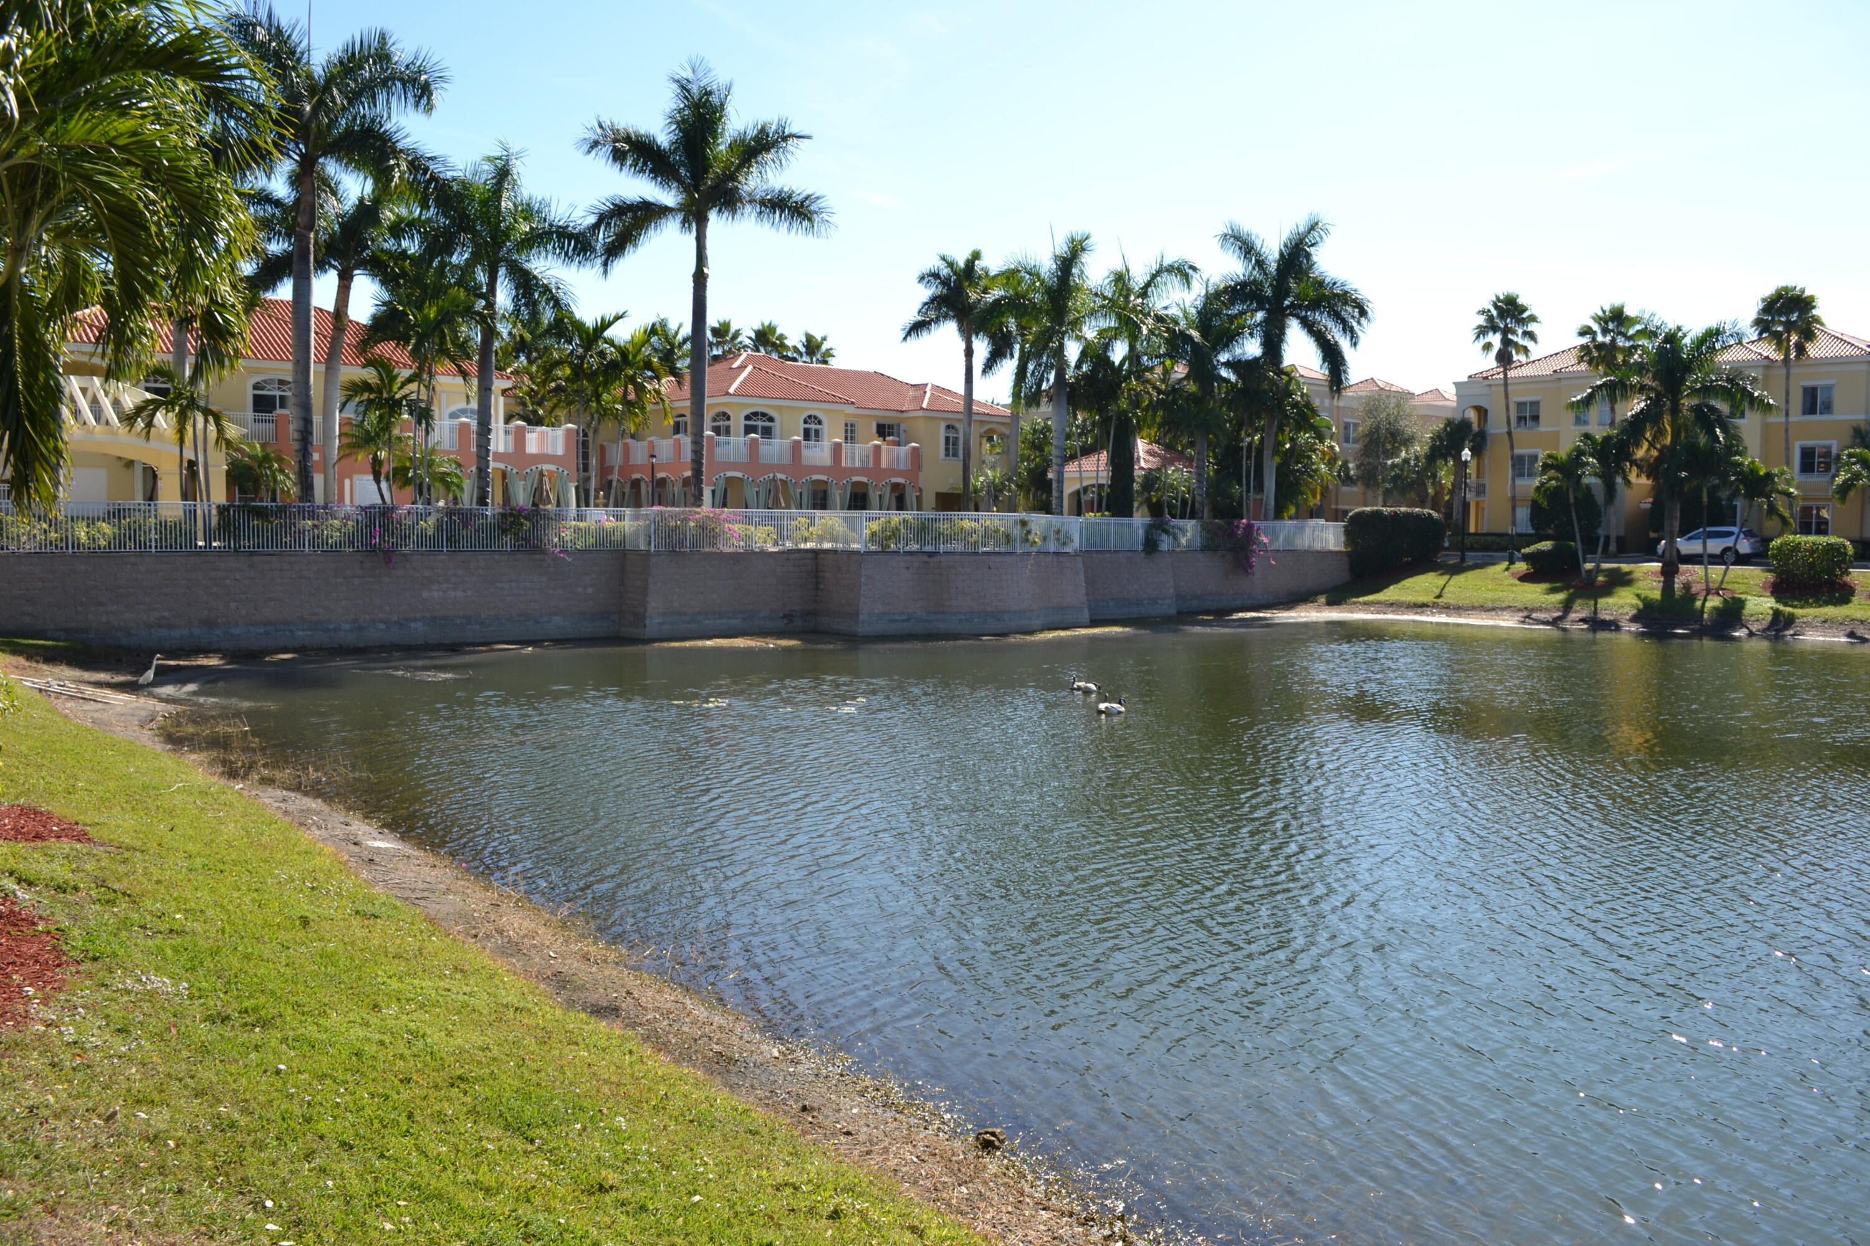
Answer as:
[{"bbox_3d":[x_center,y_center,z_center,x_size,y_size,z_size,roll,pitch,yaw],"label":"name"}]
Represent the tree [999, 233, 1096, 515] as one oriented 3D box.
[{"bbox_3d":[4.372,-9.003,54.500,4.000,12.326,4.000,0,3,0],"label":"tree"}]

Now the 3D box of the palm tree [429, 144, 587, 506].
[{"bbox_3d":[-13.560,-8.766,44.500,5.100,12.900,5.100,-1,4,-17],"label":"palm tree"}]

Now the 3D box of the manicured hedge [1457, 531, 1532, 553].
[{"bbox_3d":[32.319,-4.643,81.000,4.800,1.100,1.200,4,5,44],"label":"manicured hedge"}]

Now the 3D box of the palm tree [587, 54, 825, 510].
[{"bbox_3d":[-7.678,-10.584,46.500,7.900,16.000,7.600,0,3,-9],"label":"palm tree"}]

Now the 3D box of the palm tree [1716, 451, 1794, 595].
[{"bbox_3d":[32.465,-3.991,55.500,3.000,5.600,3.000,3,4,30],"label":"palm tree"}]

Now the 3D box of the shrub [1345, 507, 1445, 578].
[{"bbox_3d":[20.871,-3.673,63.500,4.300,3.000,2.300,-1,4,-21],"label":"shrub"}]

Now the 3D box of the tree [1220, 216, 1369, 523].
[{"bbox_3d":[17.008,-11.419,66.500,6.900,15.610,6.700,1,3,14],"label":"tree"}]

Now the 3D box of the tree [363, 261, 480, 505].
[{"bbox_3d":[-15.585,-6.622,42.500,3.300,8.815,3.300,0,3,0],"label":"tree"}]

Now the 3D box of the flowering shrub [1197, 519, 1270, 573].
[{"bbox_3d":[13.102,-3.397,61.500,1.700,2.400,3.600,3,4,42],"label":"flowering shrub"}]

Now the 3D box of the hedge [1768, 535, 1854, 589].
[{"bbox_3d":[33.156,-2.348,53.000,2.700,1.850,2.200,2,4,32],"label":"hedge"}]

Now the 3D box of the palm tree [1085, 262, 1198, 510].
[{"bbox_3d":[9.010,-9.881,62.000,5.300,12.890,5.300,1,3,8],"label":"palm tree"}]

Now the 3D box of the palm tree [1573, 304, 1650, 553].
[{"bbox_3d":[36.058,-10.318,75.000,4.000,13.300,4.000,2,4,25],"label":"palm tree"}]

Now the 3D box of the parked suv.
[{"bbox_3d":[37.616,-3.756,68.000,1.840,1.710,4.630,-3,5,-42],"label":"parked suv"}]

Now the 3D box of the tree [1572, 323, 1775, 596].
[{"bbox_3d":[30.280,-7.071,57.500,7.200,10.427,7.200,0,3,0],"label":"tree"}]

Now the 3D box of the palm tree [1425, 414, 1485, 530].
[{"bbox_3d":[27.297,-7.239,73.500,3.100,7.430,3.100,0,3,0],"label":"palm tree"}]

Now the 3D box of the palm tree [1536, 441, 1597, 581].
[{"bbox_3d":[26.809,-4.689,59.500,2.500,5.970,2.500,2,4,24],"label":"palm tree"}]

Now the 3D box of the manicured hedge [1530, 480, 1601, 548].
[{"bbox_3d":[32.853,-5.513,73.000,3.400,3.870,3.200,2,4,24],"label":"manicured hedge"}]

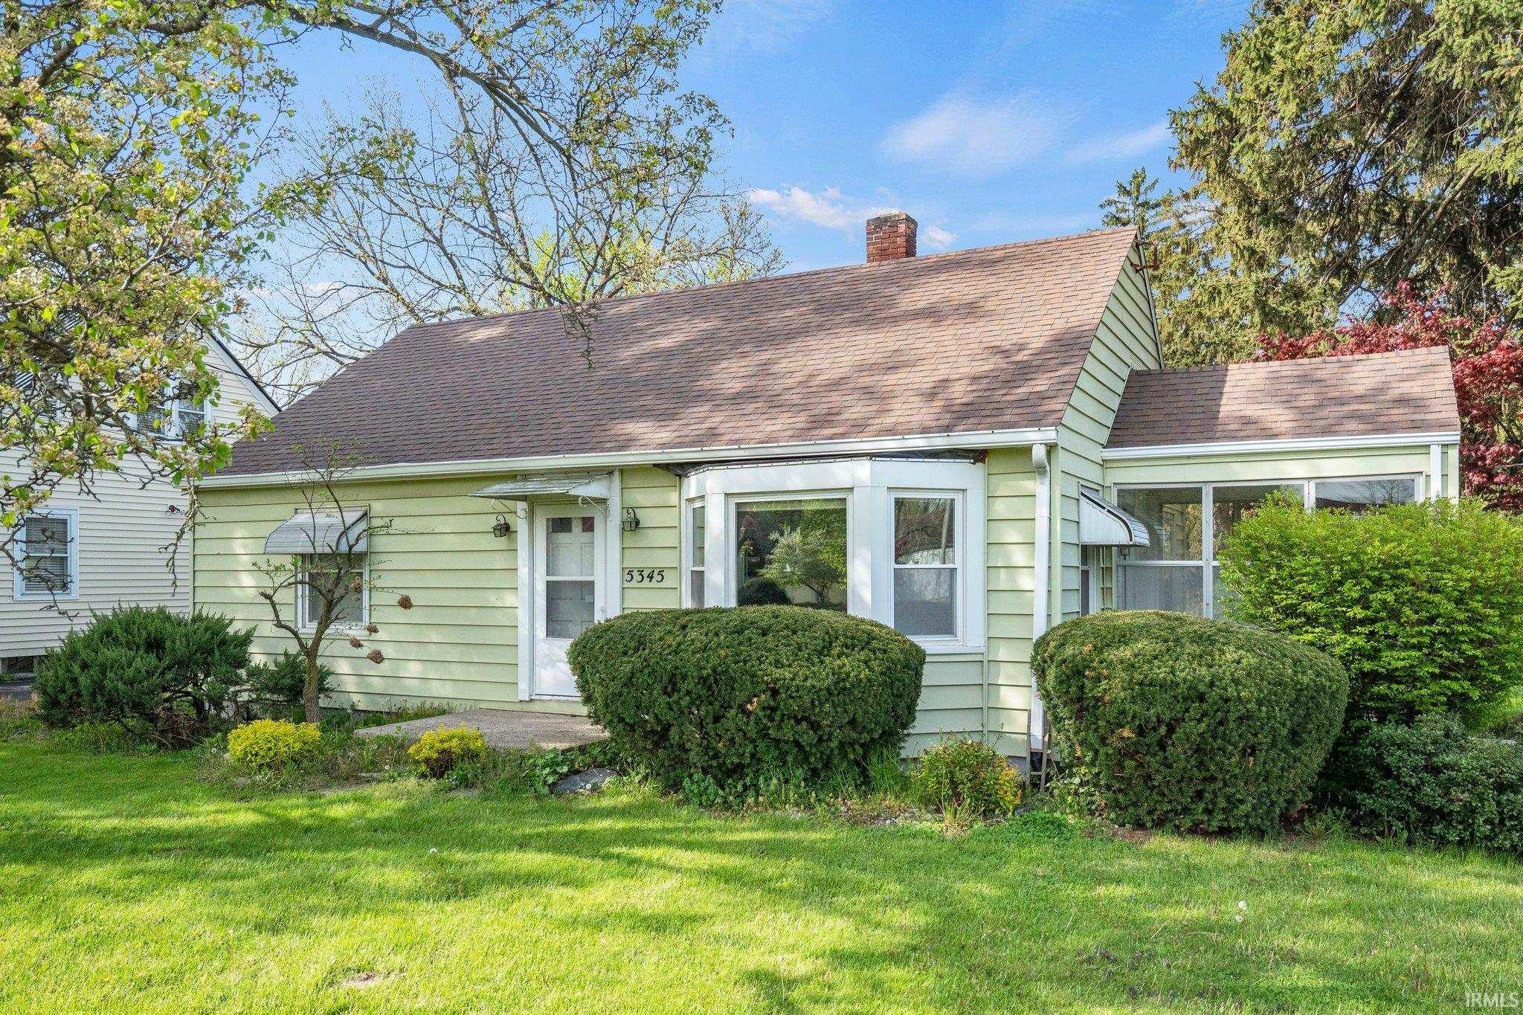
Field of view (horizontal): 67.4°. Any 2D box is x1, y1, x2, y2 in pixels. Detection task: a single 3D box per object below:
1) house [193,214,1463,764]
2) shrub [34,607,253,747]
[{"bbox_3d":[0.825,-0.623,15.164,14.200,6.450,9.400,-2,-4,27],"label":"house"},{"bbox_3d":[-6.979,1.837,12.982,2.300,1.420,2.000,-2,-4,27],"label":"shrub"}]

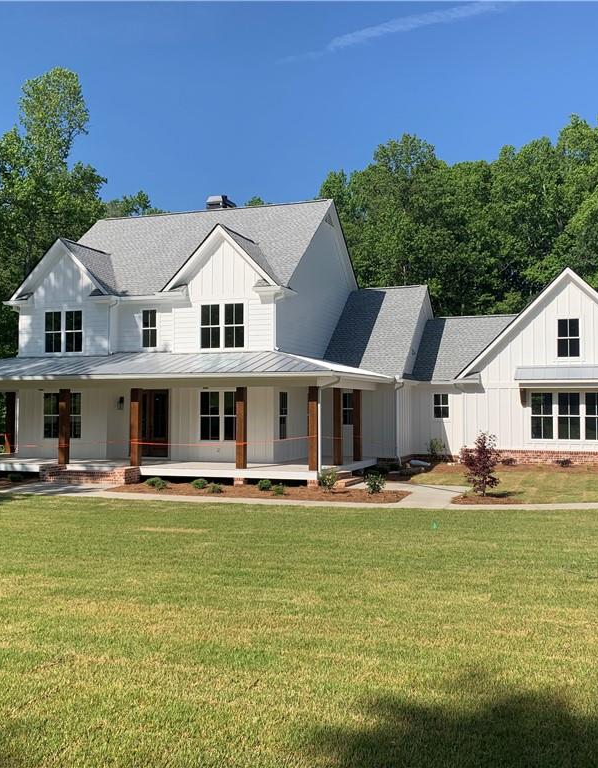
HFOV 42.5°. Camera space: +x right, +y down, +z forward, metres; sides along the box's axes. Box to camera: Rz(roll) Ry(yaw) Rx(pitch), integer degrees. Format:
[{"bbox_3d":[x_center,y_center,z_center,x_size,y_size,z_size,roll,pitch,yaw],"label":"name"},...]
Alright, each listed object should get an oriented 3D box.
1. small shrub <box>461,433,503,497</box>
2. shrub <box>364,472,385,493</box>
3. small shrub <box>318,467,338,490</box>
[{"bbox_3d":[4.925,2.164,20.892,1.126,1.723,1.126,-1,-2,20],"label":"small shrub"},{"bbox_3d":[2.134,2.785,21.742,0.608,0.608,0.608,-1,-2,20],"label":"shrub"},{"bbox_3d":[0.832,2.765,22.453,0.569,0.686,0.569,0,-2,0],"label":"small shrub"}]

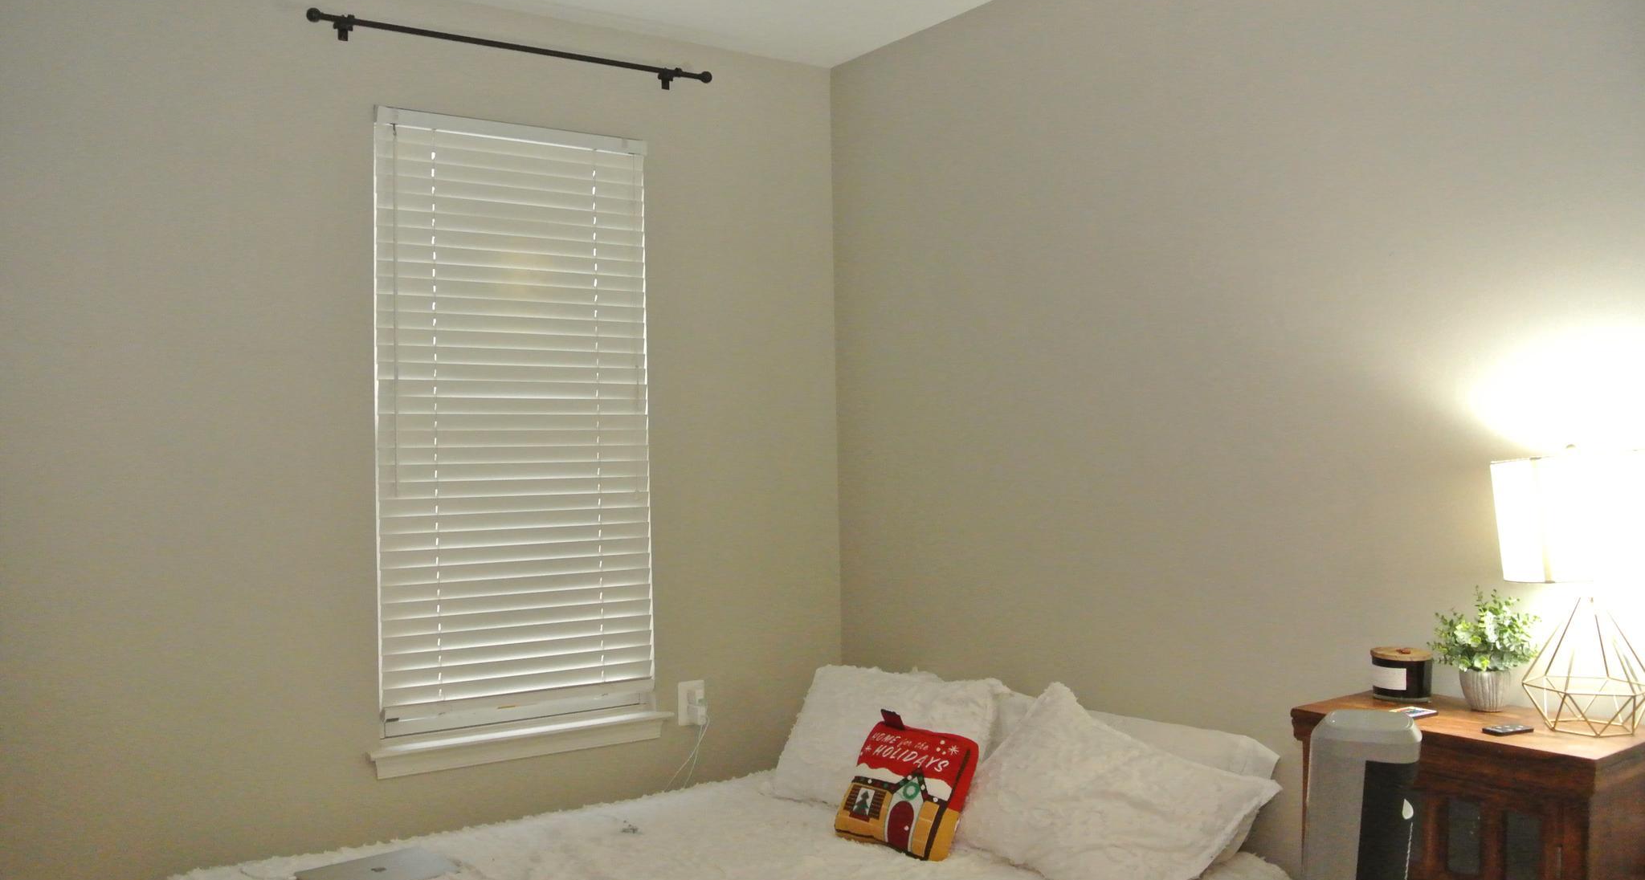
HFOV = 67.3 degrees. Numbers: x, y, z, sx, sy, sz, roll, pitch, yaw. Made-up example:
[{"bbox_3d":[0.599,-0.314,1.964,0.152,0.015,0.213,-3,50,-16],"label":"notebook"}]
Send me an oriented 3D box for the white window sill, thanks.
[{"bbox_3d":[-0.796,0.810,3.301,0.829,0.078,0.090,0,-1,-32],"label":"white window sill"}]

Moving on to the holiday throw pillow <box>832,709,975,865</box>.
[{"bbox_3d":[0.199,0.817,2.938,0.272,0.280,0.095,-2,-38,43],"label":"holiday throw pillow"}]

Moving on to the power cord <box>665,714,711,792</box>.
[{"bbox_3d":[-0.379,0.884,3.487,0.125,0.215,0.070,0,-1,-32],"label":"power cord"}]

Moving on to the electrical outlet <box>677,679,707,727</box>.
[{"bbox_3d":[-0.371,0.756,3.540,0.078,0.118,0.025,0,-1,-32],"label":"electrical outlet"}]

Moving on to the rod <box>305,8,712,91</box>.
[{"bbox_3d":[-0.795,-1.028,3.280,1.085,0.049,0.100,0,-1,-32],"label":"rod"}]

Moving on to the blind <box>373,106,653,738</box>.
[{"bbox_3d":[-0.802,-0.063,3.303,0.742,1.573,0.060,0,-1,-32],"label":"blind"}]

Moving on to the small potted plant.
[{"bbox_3d":[1.188,0.372,2.216,0.189,0.217,0.179,-1,-1,28],"label":"small potted plant"}]

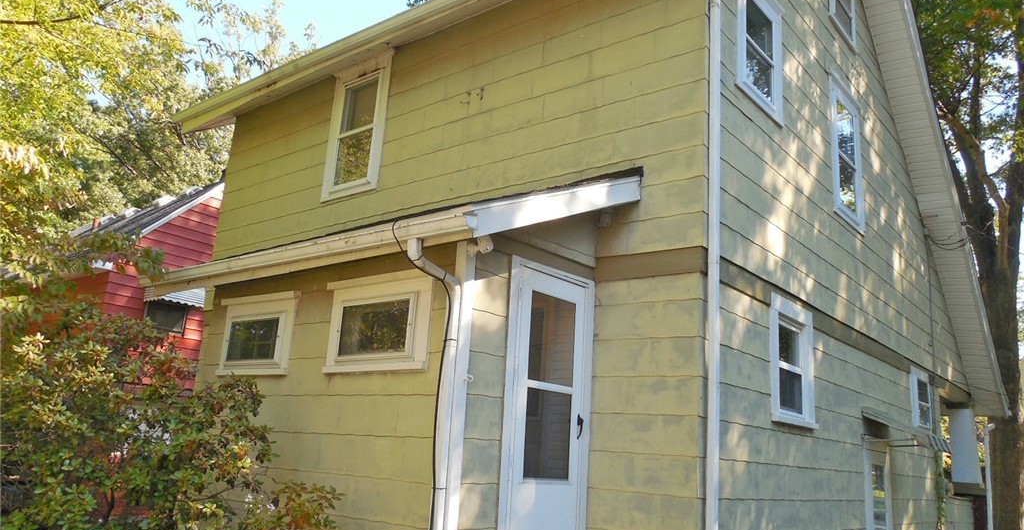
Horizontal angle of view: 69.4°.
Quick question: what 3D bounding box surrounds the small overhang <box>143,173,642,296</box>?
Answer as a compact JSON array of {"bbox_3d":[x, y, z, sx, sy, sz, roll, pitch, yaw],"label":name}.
[{"bbox_3d":[-1.135,-0.234,6.121,3.925,1.044,1.881,-8,-18,39],"label":"small overhang"}]

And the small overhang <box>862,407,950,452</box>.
[{"bbox_3d":[4.308,1.803,8.060,0.616,0.396,1.129,-8,-18,39],"label":"small overhang"}]

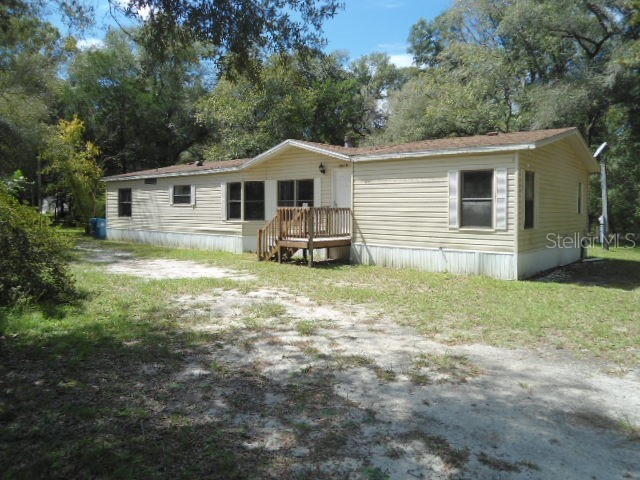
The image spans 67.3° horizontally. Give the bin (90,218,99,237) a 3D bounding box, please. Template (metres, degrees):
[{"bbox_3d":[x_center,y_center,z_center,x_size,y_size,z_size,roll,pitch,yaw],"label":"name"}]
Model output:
[{"bbox_3d":[-12.008,-0.625,25.690,0.620,1.070,0.720,0,3,-10],"label":"bin"}]

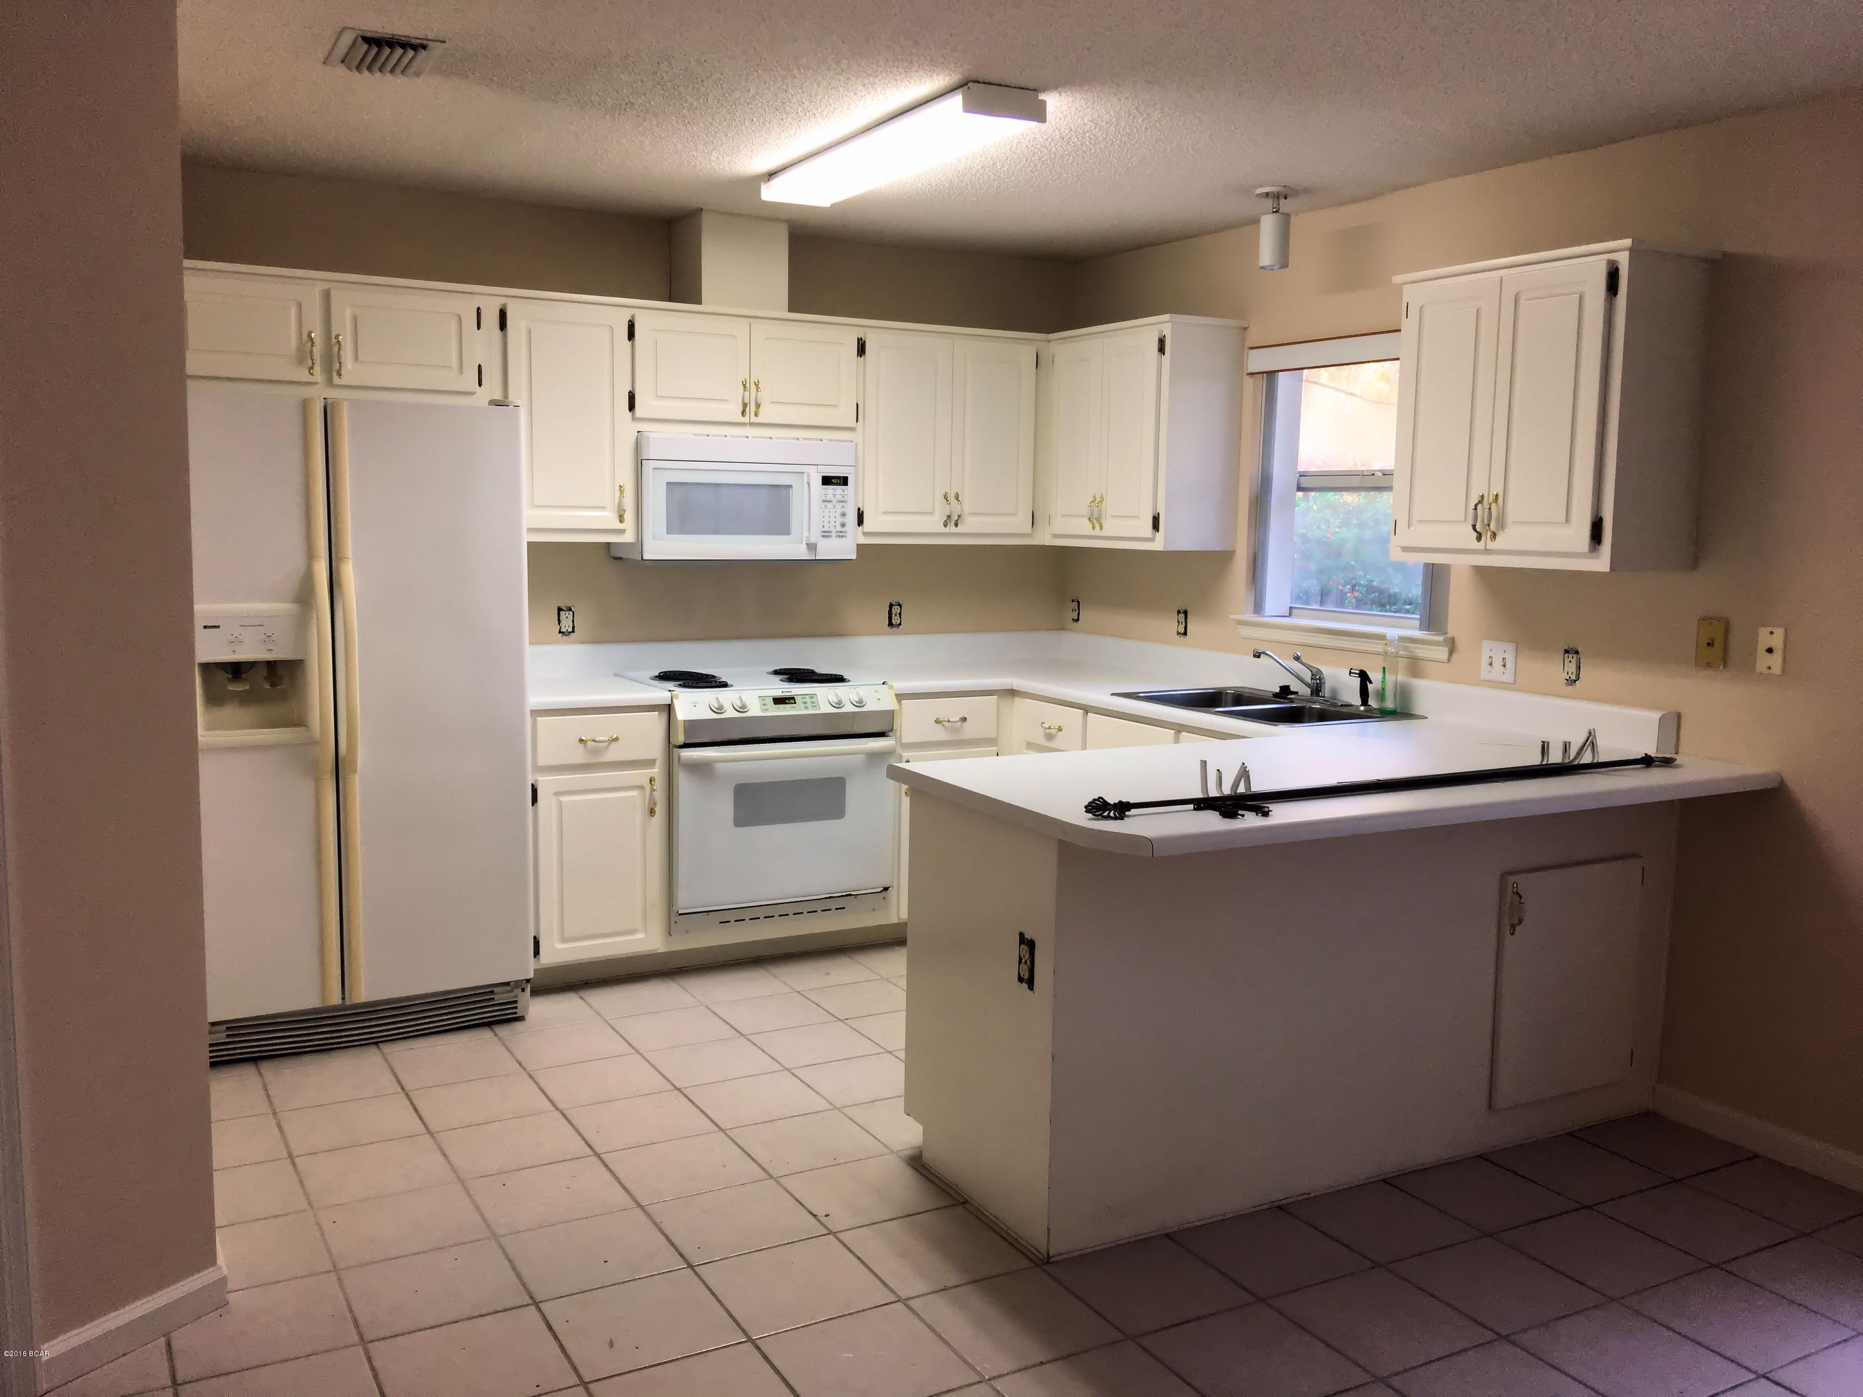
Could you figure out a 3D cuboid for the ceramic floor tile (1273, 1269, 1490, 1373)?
[{"bbox_3d":[0.838,1.161,2.912,0.291,0.010,0.291,-3,8,-29],"label":"ceramic floor tile"}]

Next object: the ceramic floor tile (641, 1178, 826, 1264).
[{"bbox_3d":[-0.410,1.093,3.257,0.298,0.012,0.298,-3,8,-29],"label":"ceramic floor tile"}]

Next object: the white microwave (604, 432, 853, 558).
[{"bbox_3d":[-0.684,-0.676,5.293,0.758,0.400,0.396,-3,8,-29],"label":"white microwave"}]

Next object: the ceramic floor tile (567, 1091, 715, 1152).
[{"bbox_3d":[-0.708,1.036,3.808,0.300,0.010,0.300,-3,8,-29],"label":"ceramic floor tile"}]

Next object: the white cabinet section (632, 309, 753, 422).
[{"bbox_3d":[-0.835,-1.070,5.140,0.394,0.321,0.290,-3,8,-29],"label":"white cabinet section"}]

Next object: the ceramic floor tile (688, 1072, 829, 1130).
[{"bbox_3d":[-0.440,1.014,3.934,0.298,0.012,0.298,-3,8,-29],"label":"ceramic floor tile"}]

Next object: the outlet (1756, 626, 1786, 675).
[{"bbox_3d":[1.971,-0.110,3.669,0.010,0.111,0.069,-3,8,-29],"label":"outlet"}]

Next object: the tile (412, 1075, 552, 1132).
[{"bbox_3d":[-1.127,1.015,3.920,0.300,0.010,0.300,-3,8,-29],"label":"tile"}]

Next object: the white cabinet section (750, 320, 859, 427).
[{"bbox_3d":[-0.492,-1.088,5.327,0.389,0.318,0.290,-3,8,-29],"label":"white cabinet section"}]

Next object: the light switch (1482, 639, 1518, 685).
[{"bbox_3d":[1.583,-0.105,4.367,0.015,0.114,0.115,-3,8,-29],"label":"light switch"}]

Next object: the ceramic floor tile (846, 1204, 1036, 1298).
[{"bbox_3d":[0.009,1.114,3.145,0.302,0.010,0.302,-3,7,-29],"label":"ceramic floor tile"}]

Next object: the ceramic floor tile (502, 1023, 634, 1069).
[{"bbox_3d":[-1.003,0.965,4.327,0.291,0.010,0.291,-3,8,-29],"label":"ceramic floor tile"}]

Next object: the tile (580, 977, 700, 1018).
[{"bbox_3d":[-0.891,0.917,4.745,0.295,0.010,0.295,-3,8,-29],"label":"tile"}]

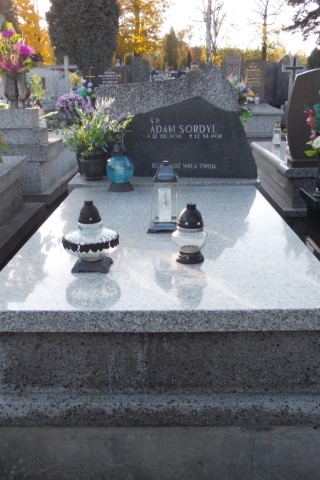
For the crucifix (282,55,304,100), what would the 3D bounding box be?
[{"bbox_3d":[2.455,-2.986,9.531,0.385,0.820,0.130,0,17,0],"label":"crucifix"}]

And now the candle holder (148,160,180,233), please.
[{"bbox_3d":[0.022,-0.174,2.083,0.145,0.282,0.145,0,17,0],"label":"candle holder"}]

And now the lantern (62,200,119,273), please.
[{"bbox_3d":[-0.220,-0.015,1.645,0.177,0.206,0.177,0,17,0],"label":"lantern"}]

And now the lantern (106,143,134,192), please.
[{"bbox_3d":[-0.209,-0.385,2.723,0.148,0.249,0.148,0,17,1],"label":"lantern"}]

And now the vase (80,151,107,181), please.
[{"bbox_3d":[-0.389,-0.436,3.031,0.152,0.164,0.152,0,17,0],"label":"vase"}]

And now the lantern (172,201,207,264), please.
[{"bbox_3d":[0.094,-0.025,1.647,0.108,0.188,0.108,0,17,1],"label":"lantern"}]

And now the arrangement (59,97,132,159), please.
[{"bbox_3d":[-0.373,-0.653,2.996,0.427,0.338,0.342,0,17,0],"label":"arrangement"}]

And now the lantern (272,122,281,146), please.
[{"bbox_3d":[1.279,-1.156,5.655,0.085,0.246,0.085,0,17,1],"label":"lantern"}]

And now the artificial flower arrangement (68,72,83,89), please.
[{"bbox_3d":[-1.436,-2.710,8.800,0.237,0.258,0.214,0,17,0],"label":"artificial flower arrangement"}]

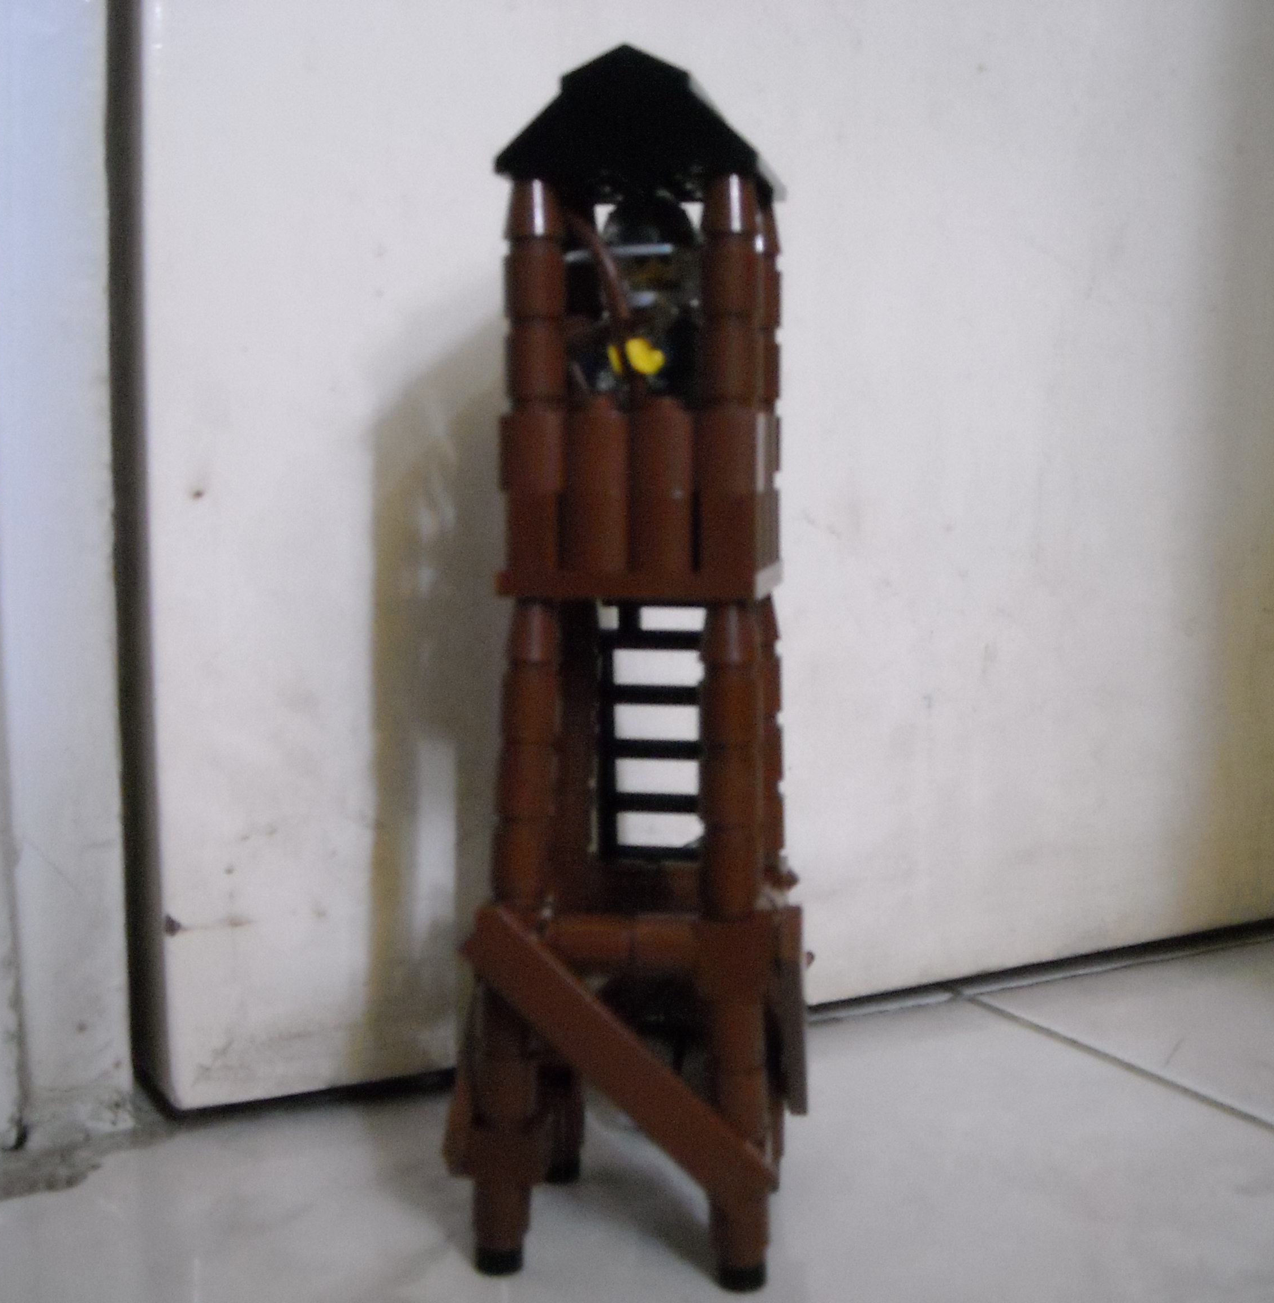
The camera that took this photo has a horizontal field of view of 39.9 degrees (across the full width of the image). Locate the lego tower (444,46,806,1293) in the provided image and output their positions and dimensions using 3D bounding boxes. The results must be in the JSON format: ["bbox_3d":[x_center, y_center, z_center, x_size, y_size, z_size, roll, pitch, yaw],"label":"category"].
[{"bbox_3d":[0.000,0.002,0.230,0.043,0.151,0.043,1,6,11],"label":"lego tower"}]

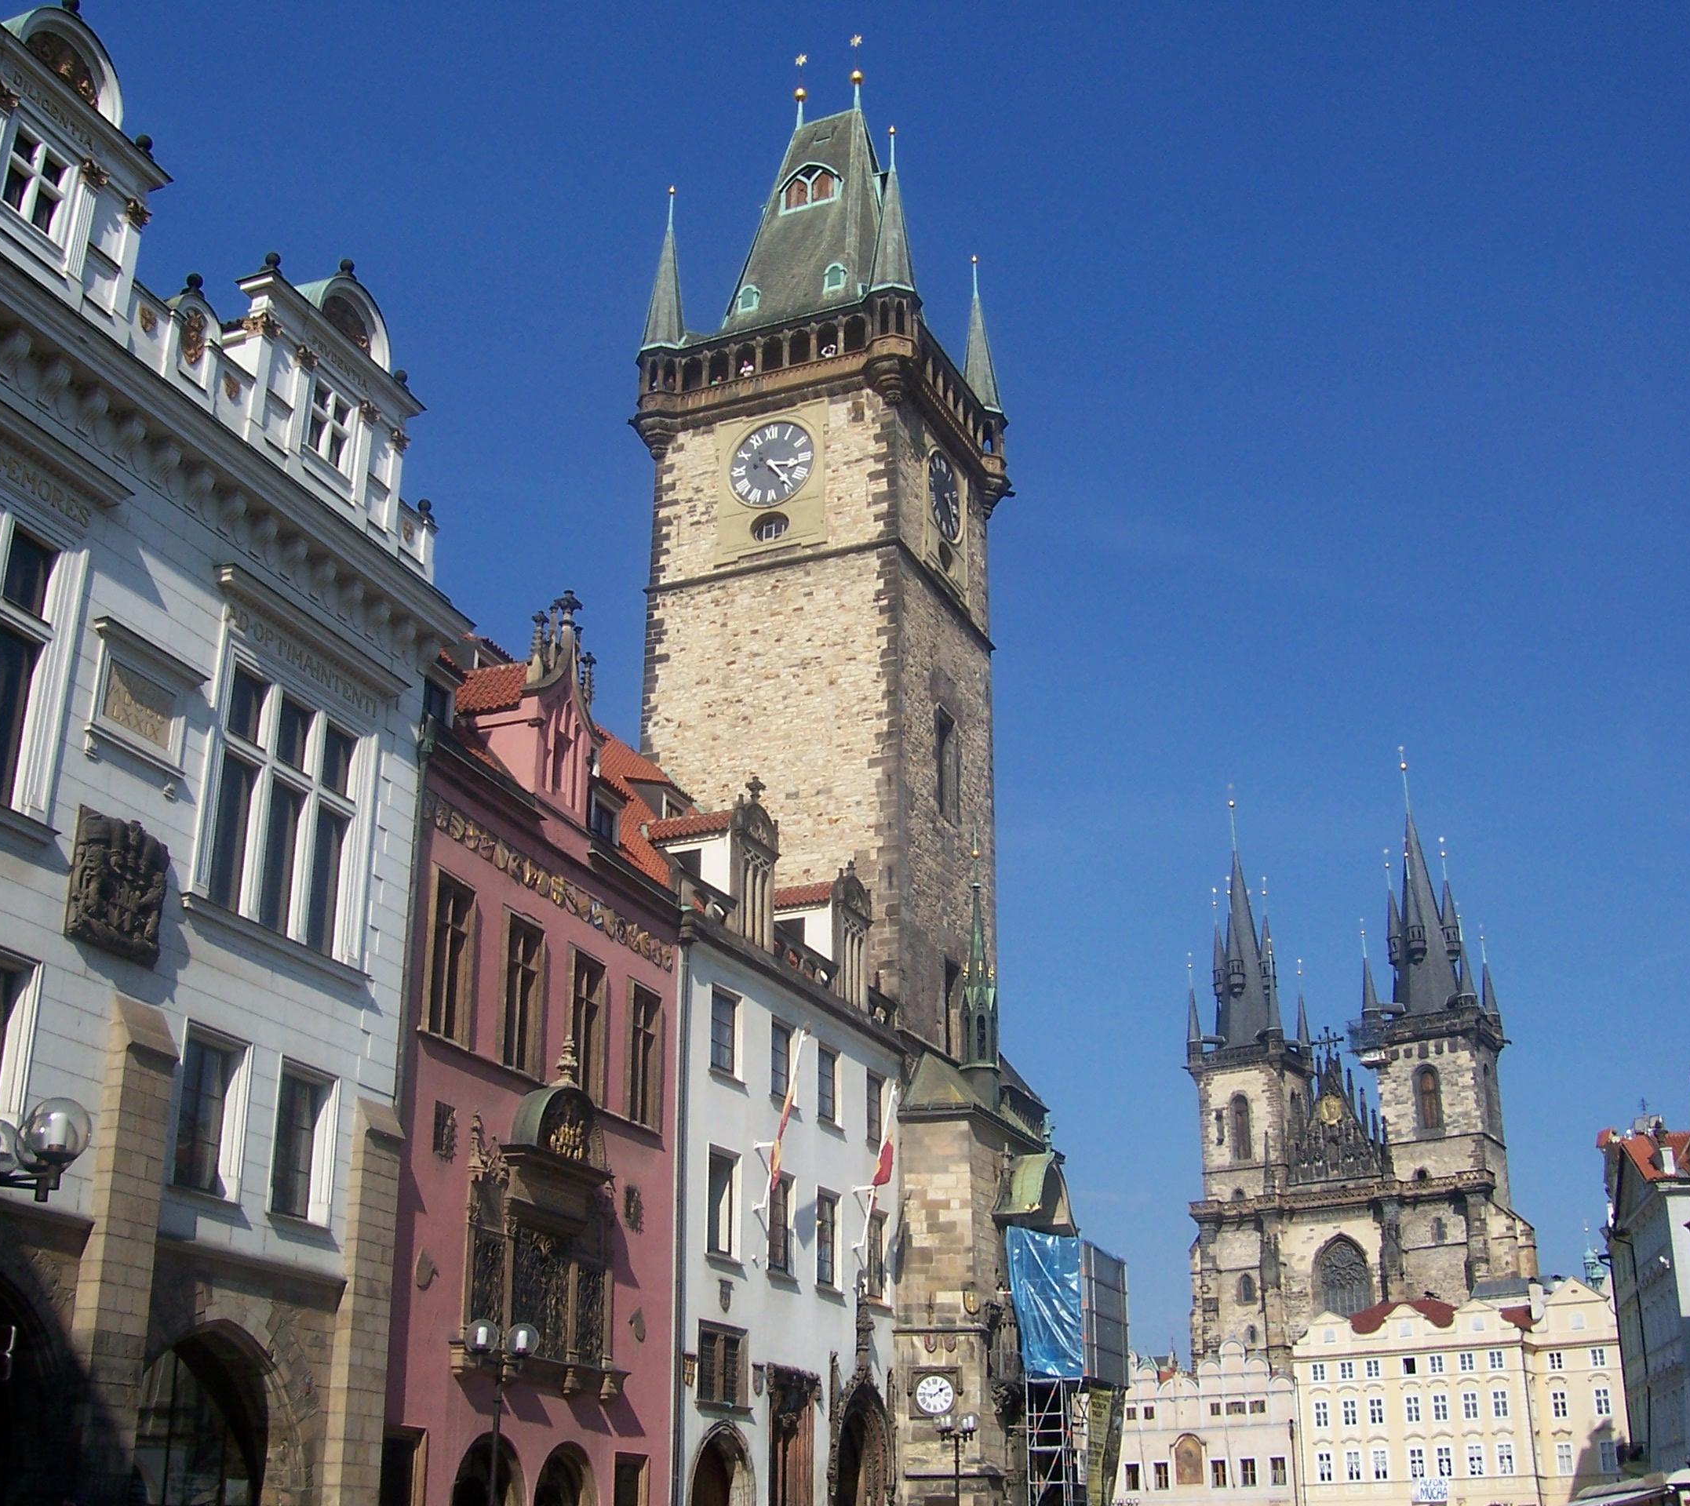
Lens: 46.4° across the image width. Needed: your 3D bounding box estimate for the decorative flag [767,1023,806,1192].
[{"bbox_3d":[-1.621,9.967,55.082,1.100,4.700,0.400,-8,-23,19],"label":"decorative flag"}]

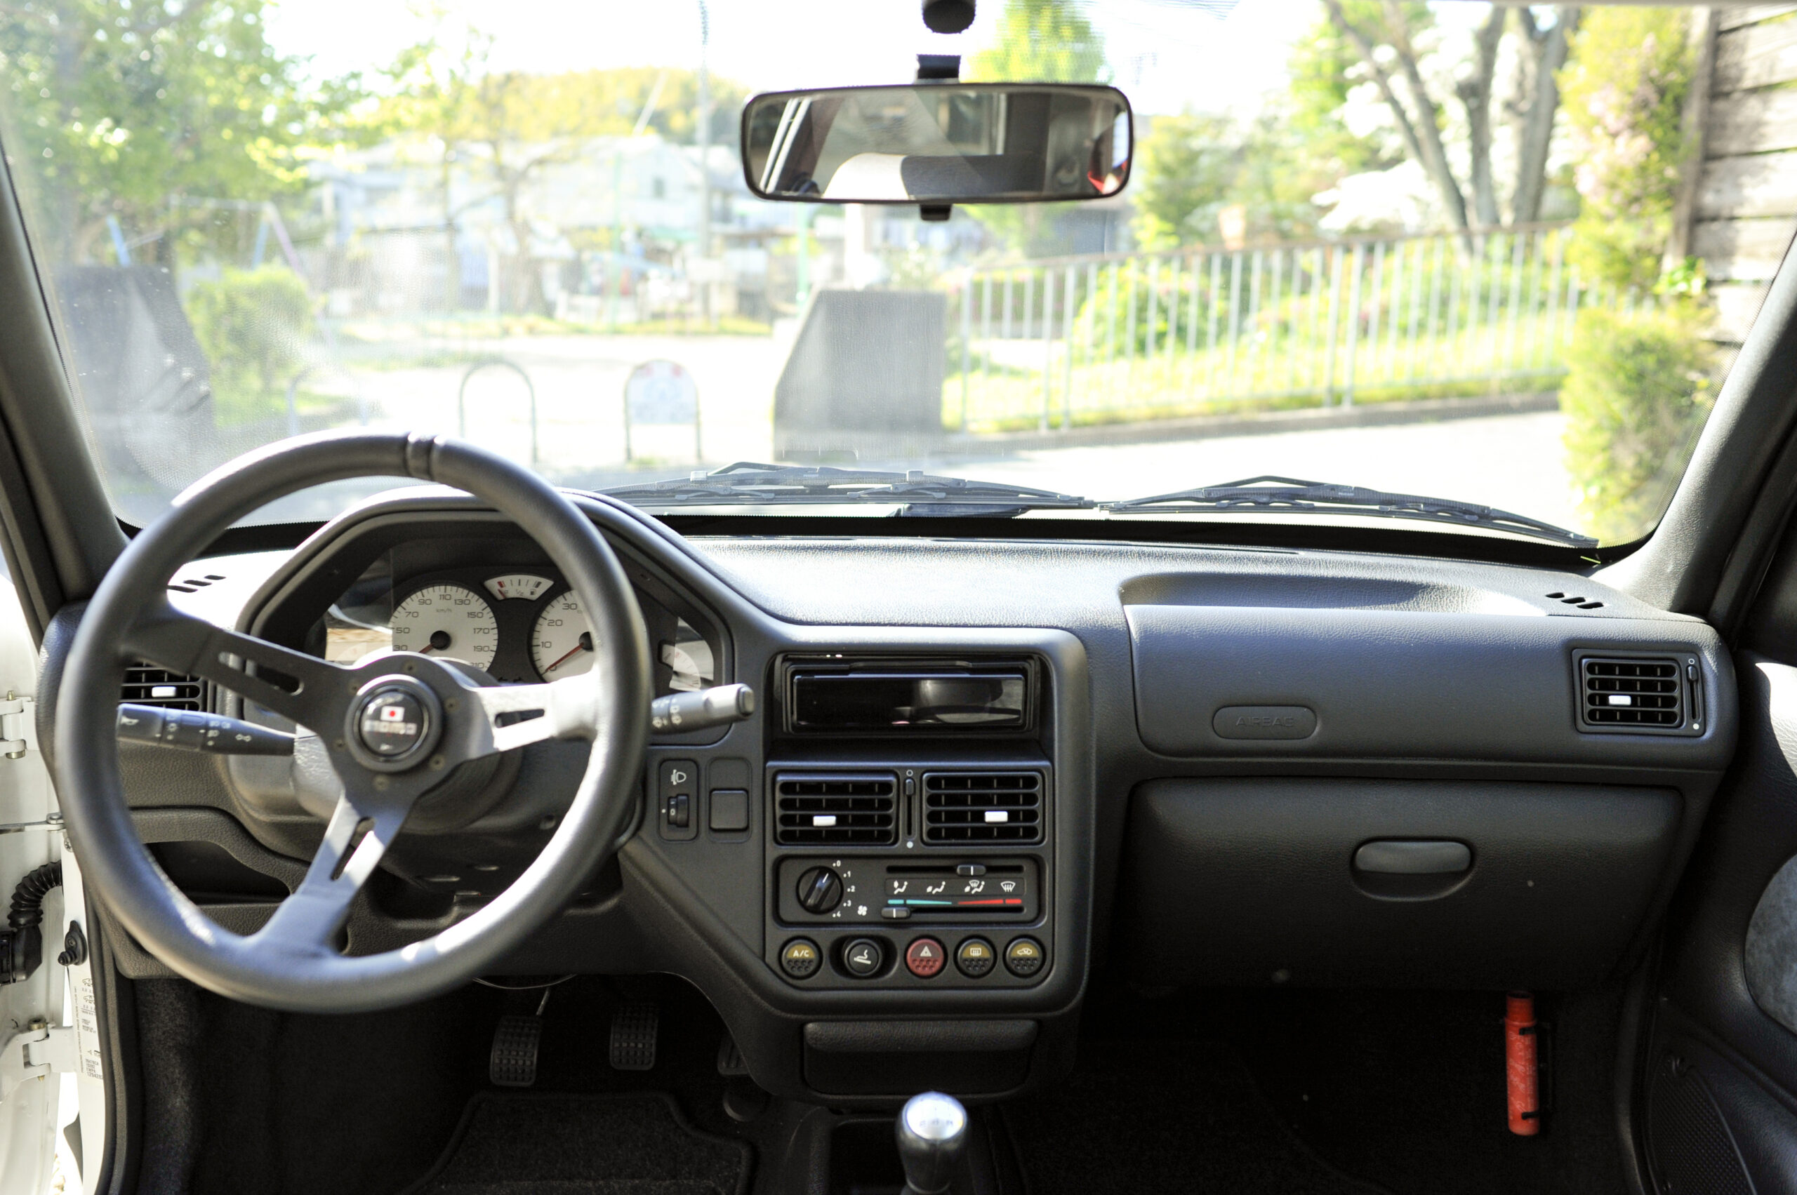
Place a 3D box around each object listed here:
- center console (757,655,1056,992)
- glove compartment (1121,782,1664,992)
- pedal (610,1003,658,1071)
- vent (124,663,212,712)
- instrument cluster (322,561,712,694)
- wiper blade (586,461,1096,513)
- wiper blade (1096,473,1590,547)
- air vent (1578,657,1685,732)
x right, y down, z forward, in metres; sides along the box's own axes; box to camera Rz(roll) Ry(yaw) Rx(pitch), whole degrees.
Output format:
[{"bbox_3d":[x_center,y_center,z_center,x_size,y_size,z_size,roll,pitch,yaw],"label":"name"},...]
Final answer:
[{"bbox_3d":[0.006,0.165,1.020,0.213,0.242,0.070,1,-1,1],"label":"center console"},{"bbox_3d":[0.384,0.216,1.095,0.410,0.150,0.110,1,7,1],"label":"glove compartment"},{"bbox_3d":[-0.271,0.450,1.430,0.050,0.070,0.030,1,-22,1],"label":"pedal"},{"bbox_3d":[-0.573,0.069,1.085,0.080,0.055,0.035,0,-3,-5],"label":"vent"},{"bbox_3d":[-0.298,0.027,1.100,0.305,0.110,0.070,1,-7,1],"label":"instrument cluster"},{"bbox_3d":[-0.060,-0.116,1.450,0.515,0.045,0.045,1,11,-1],"label":"wiper blade"},{"bbox_3d":[0.462,-0.091,1.425,0.475,0.045,0.045,4,12,12],"label":"wiper blade"},{"bbox_3d":[0.558,0.073,1.065,0.078,0.055,0.035,2,-3,7],"label":"air vent"}]

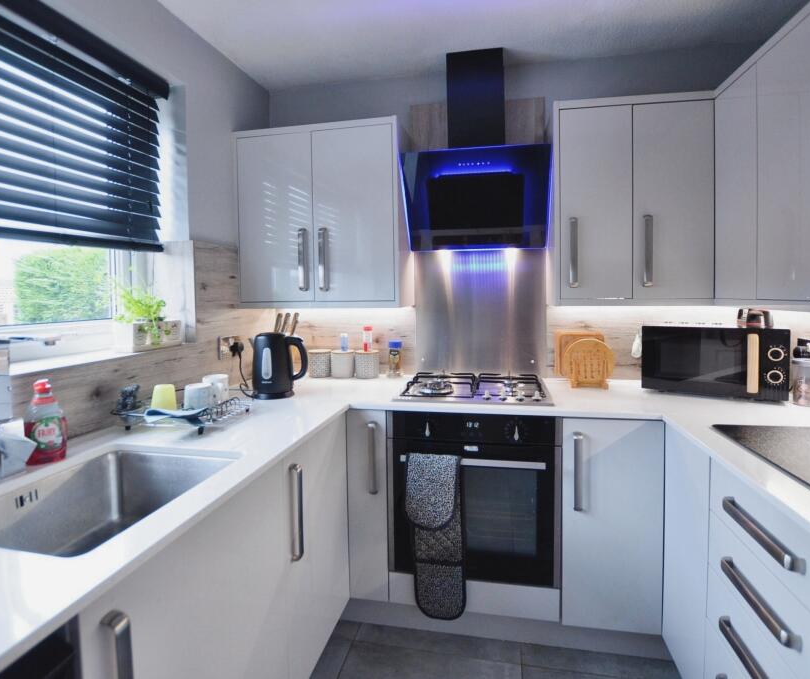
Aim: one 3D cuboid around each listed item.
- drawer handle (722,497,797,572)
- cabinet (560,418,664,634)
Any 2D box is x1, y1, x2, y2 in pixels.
[{"bbox_3d":[0.702,0.380,0.843,0.030,0.022,0.222,1,5,11],"label":"drawer handle"},{"bbox_3d":[0.733,0.591,1.666,0.305,0.715,0.560,1,5,11],"label":"cabinet"}]

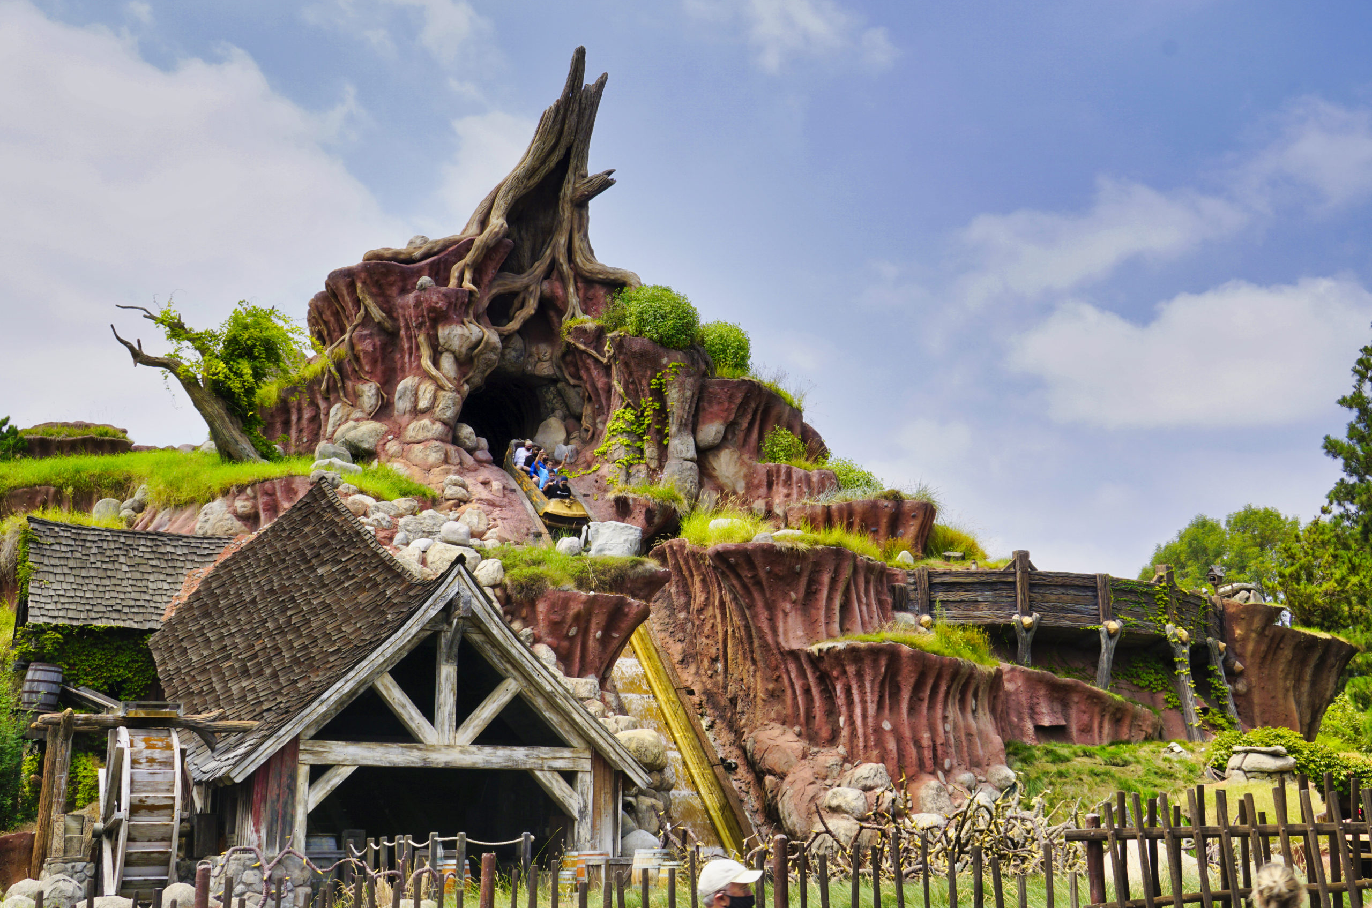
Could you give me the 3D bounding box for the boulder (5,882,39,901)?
[{"bbox_3d":[-10.147,6.713,24.500,0.528,0.380,0.449,0,-15,0],"label":"boulder"}]

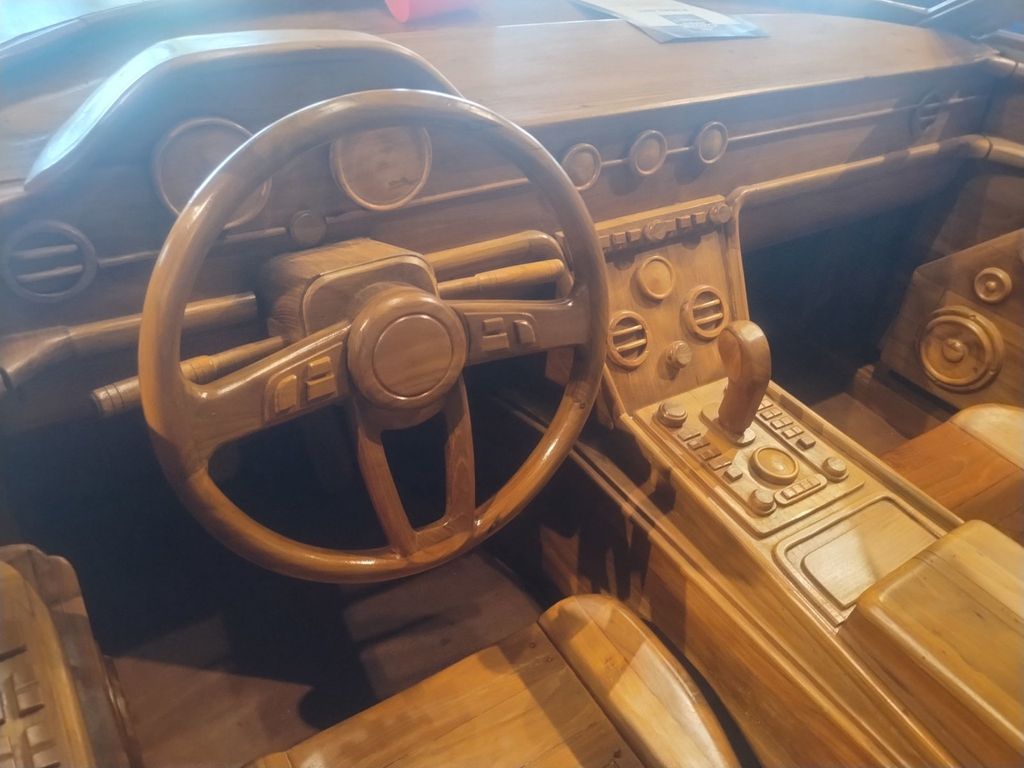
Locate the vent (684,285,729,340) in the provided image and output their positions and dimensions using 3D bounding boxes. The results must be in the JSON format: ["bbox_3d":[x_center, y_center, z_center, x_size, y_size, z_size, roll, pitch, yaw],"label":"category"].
[{"bbox_3d":[0.274,-0.102,1.045,0.069,0.069,0.016,-20,8,-25],"label":"vent"}]

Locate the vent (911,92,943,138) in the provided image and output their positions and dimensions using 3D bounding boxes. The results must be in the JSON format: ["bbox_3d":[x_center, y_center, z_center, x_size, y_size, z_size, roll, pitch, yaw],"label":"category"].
[{"bbox_3d":[0.675,-0.436,1.200,0.074,0.074,0.014,-19,33,-25],"label":"vent"}]

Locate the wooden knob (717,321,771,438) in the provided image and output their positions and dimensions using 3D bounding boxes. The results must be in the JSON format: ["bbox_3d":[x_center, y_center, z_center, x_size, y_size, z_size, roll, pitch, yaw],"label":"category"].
[{"bbox_3d":[0.290,0.000,0.934,0.046,0.140,0.060,-17,41,-22],"label":"wooden knob"}]

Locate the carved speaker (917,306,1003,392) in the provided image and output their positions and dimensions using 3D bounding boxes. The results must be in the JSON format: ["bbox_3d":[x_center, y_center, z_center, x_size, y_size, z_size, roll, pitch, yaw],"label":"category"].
[{"bbox_3d":[0.798,-0.060,1.325,0.025,0.154,0.154,-13,40,-26],"label":"carved speaker"}]

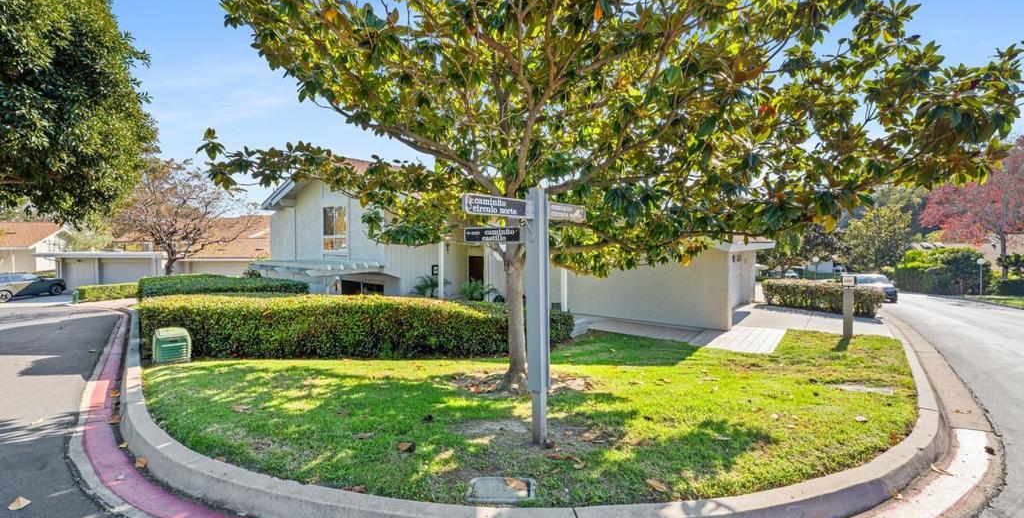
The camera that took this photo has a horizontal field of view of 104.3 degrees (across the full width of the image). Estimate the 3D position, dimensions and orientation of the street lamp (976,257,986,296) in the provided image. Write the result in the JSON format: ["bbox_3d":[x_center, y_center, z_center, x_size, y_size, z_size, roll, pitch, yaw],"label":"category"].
[{"bbox_3d":[27.900,1.100,23.700,0.360,2.300,0.360,-1,1,-41],"label":"street lamp"}]

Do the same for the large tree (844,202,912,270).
[{"bbox_3d":[30.200,-1.300,33.000,4.600,6.500,4.600,1,1,42],"label":"large tree"}]

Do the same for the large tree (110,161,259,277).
[{"bbox_3d":[-20.000,-1.700,24.500,7.400,7.900,7.000,-1,1,-39],"label":"large tree"}]

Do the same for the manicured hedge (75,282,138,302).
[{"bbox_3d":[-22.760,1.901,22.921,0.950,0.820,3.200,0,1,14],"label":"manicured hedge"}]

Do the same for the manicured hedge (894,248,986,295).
[{"bbox_3d":[28.100,0.760,26.100,2.100,2.800,4.800,0,1,-26],"label":"manicured hedge"}]

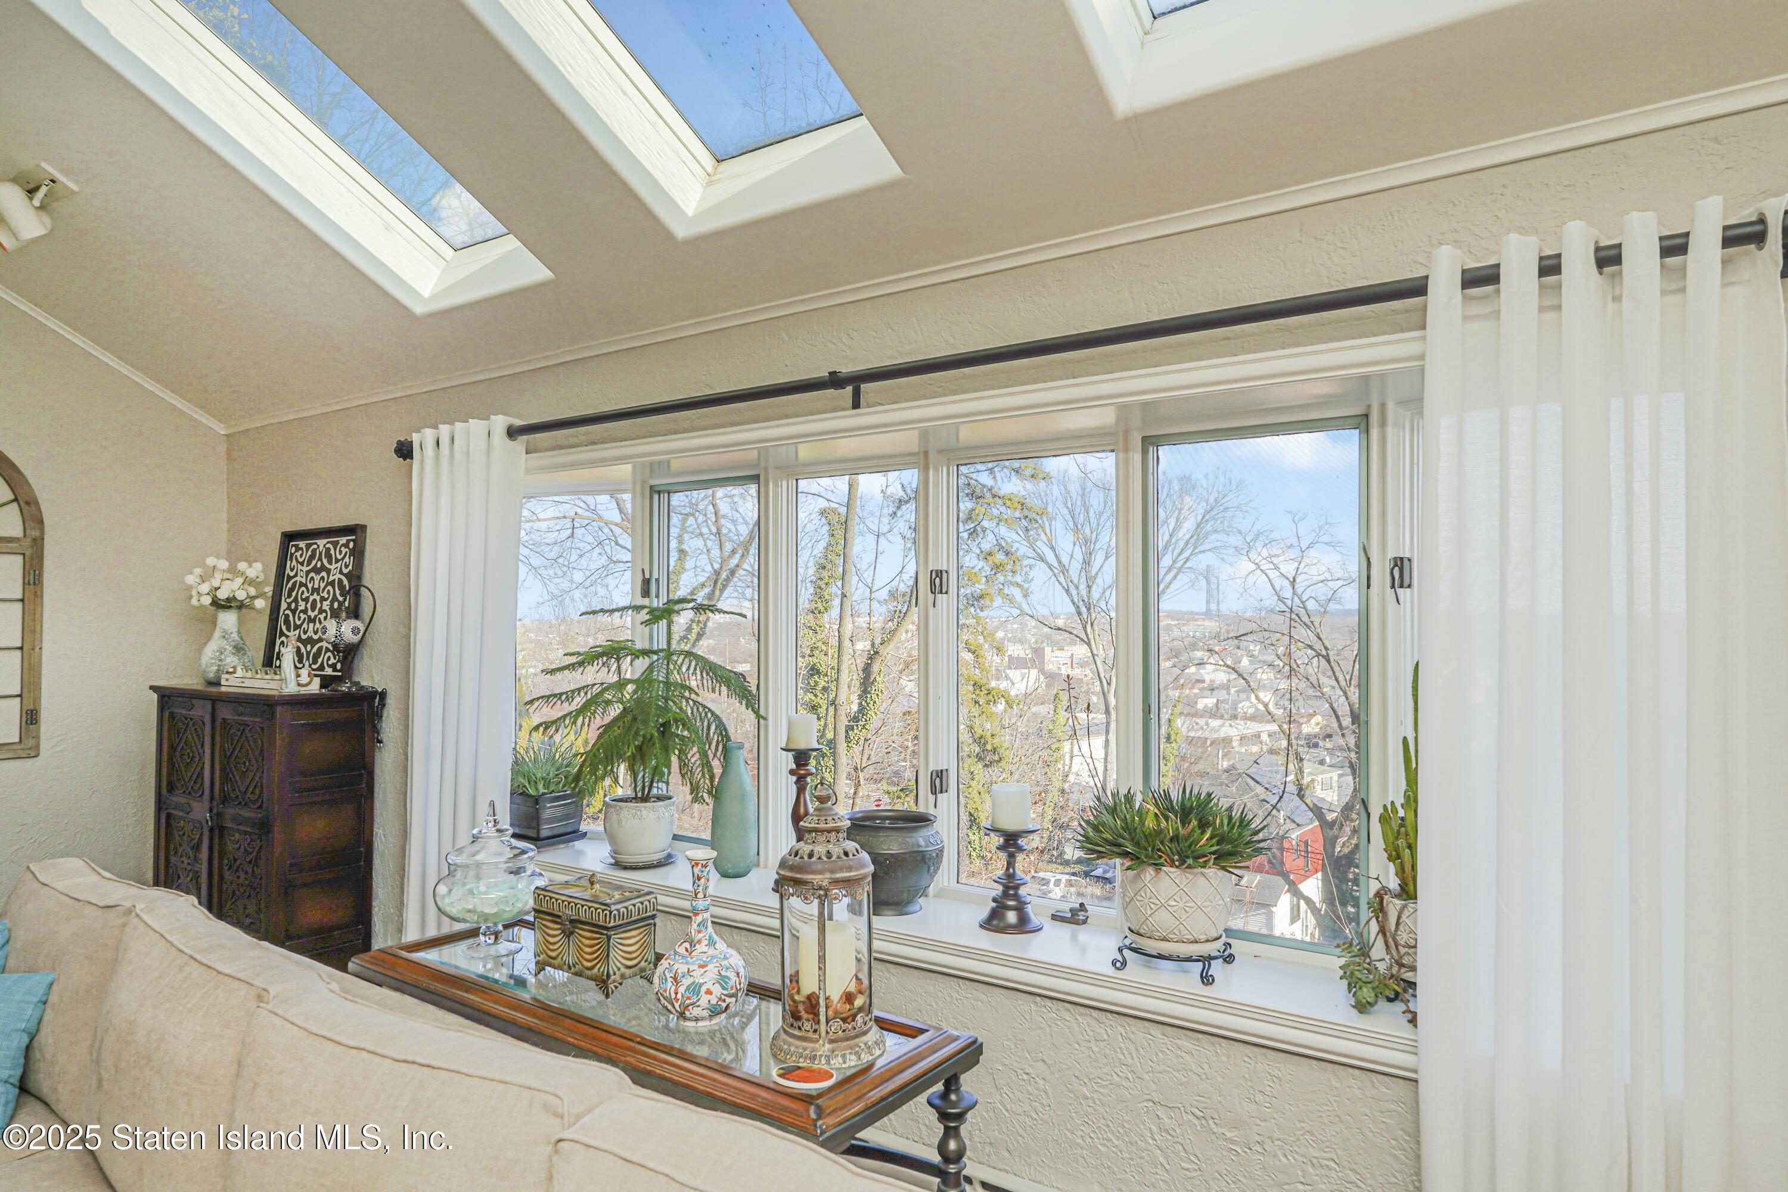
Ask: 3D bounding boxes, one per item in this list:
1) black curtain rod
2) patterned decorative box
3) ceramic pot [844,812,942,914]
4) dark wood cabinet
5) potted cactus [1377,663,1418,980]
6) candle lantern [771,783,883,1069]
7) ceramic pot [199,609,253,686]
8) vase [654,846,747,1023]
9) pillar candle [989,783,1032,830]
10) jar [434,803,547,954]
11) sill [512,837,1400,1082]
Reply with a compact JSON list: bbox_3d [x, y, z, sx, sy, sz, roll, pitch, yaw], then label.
[{"bbox_3d":[-0.191,-0.544,2.690,3.960,0.080,0.085,-1,-1,34],"label":"black curtain rod"},{"bbox_3d":[-0.620,0.692,2.165,0.235,0.205,0.130,-1,-1,34],"label":"patterned decorative box"},{"bbox_3d":[-0.008,0.734,2.872,0.290,0.243,0.290,0,-1,0],"label":"ceramic pot"},{"bbox_3d":[-2.478,0.978,4.101,0.930,1.232,0.410,-1,-1,34],"label":"dark wood cabinet"},{"bbox_3d":[1.115,0.452,2.126,0.250,0.680,0.250,-1,-1,34],"label":"potted cactus"},{"bbox_3d":[-0.116,0.561,1.831,0.197,0.454,0.197,0,-1,0],"label":"candle lantern"},{"bbox_3d":[-2.796,0.208,4.370,0.228,0.319,0.228,-1,-1,34],"label":"ceramic pot"},{"bbox_3d":[-0.362,0.637,1.960,0.176,0.307,0.176,0,-1,0],"label":"vase"},{"bbox_3d":[0.306,0.548,2.707,0.099,0.101,0.099,0,-1,0],"label":"pillar candle"},{"bbox_3d":[-0.906,0.630,2.351,0.250,0.335,0.250,0,-1,0],"label":"jar"},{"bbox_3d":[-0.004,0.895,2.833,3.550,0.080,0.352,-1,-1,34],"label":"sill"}]

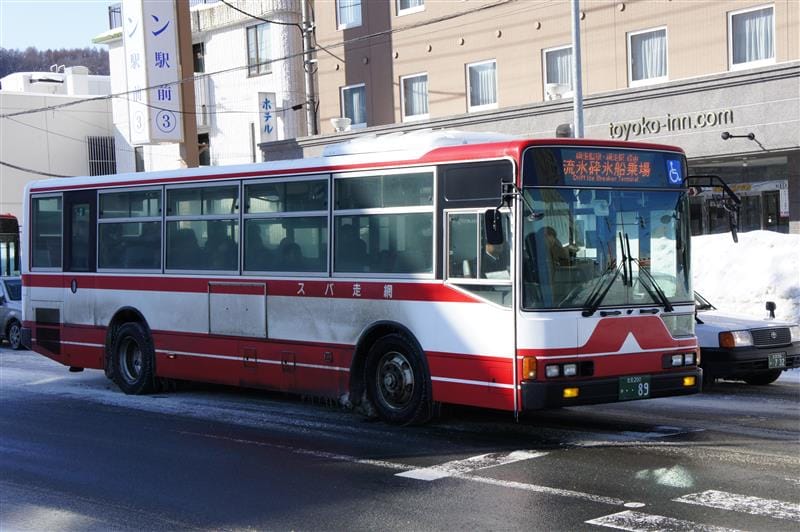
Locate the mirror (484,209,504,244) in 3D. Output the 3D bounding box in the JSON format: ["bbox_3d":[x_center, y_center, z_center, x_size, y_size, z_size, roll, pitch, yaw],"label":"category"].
[{"bbox_3d":[0.775,-0.325,10.918,0.190,0.290,0.090,0,1,-42],"label":"mirror"}]

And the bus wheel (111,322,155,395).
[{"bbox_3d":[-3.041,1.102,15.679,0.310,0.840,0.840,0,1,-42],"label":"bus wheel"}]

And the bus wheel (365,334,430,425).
[{"bbox_3d":[0.038,1.045,12.261,0.280,0.840,0.840,0,1,-42],"label":"bus wheel"}]

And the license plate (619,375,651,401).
[{"bbox_3d":[2.048,1.057,11.574,0.440,0.220,0.030,0,1,-42],"label":"license plate"}]

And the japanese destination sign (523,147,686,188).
[{"bbox_3d":[1.901,-0.842,11.666,2.060,0.350,0.160,0,-2,-42],"label":"japanese destination sign"}]

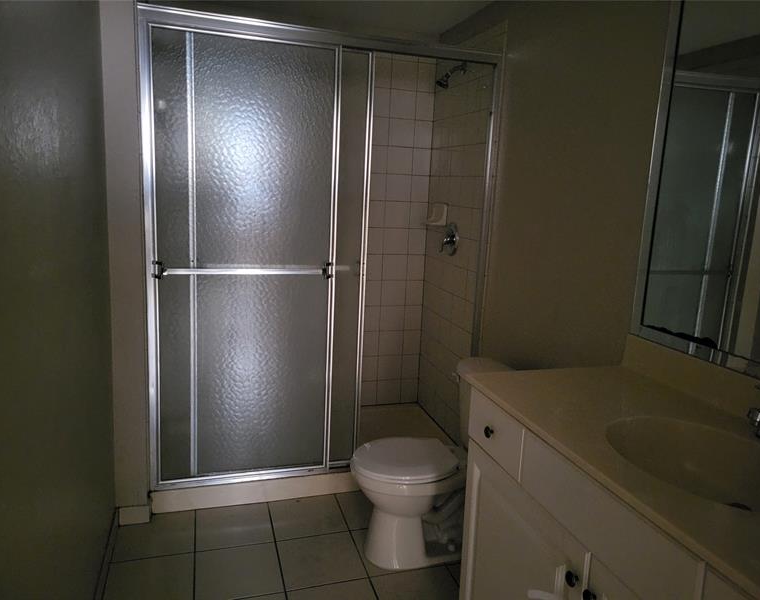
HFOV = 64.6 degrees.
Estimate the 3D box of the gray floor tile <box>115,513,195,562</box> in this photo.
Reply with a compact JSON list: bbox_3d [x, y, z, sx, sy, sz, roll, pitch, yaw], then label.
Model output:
[{"bbox_3d":[-0.899,0.944,2.408,0.300,0.010,0.310,-1,11,-17],"label":"gray floor tile"}]

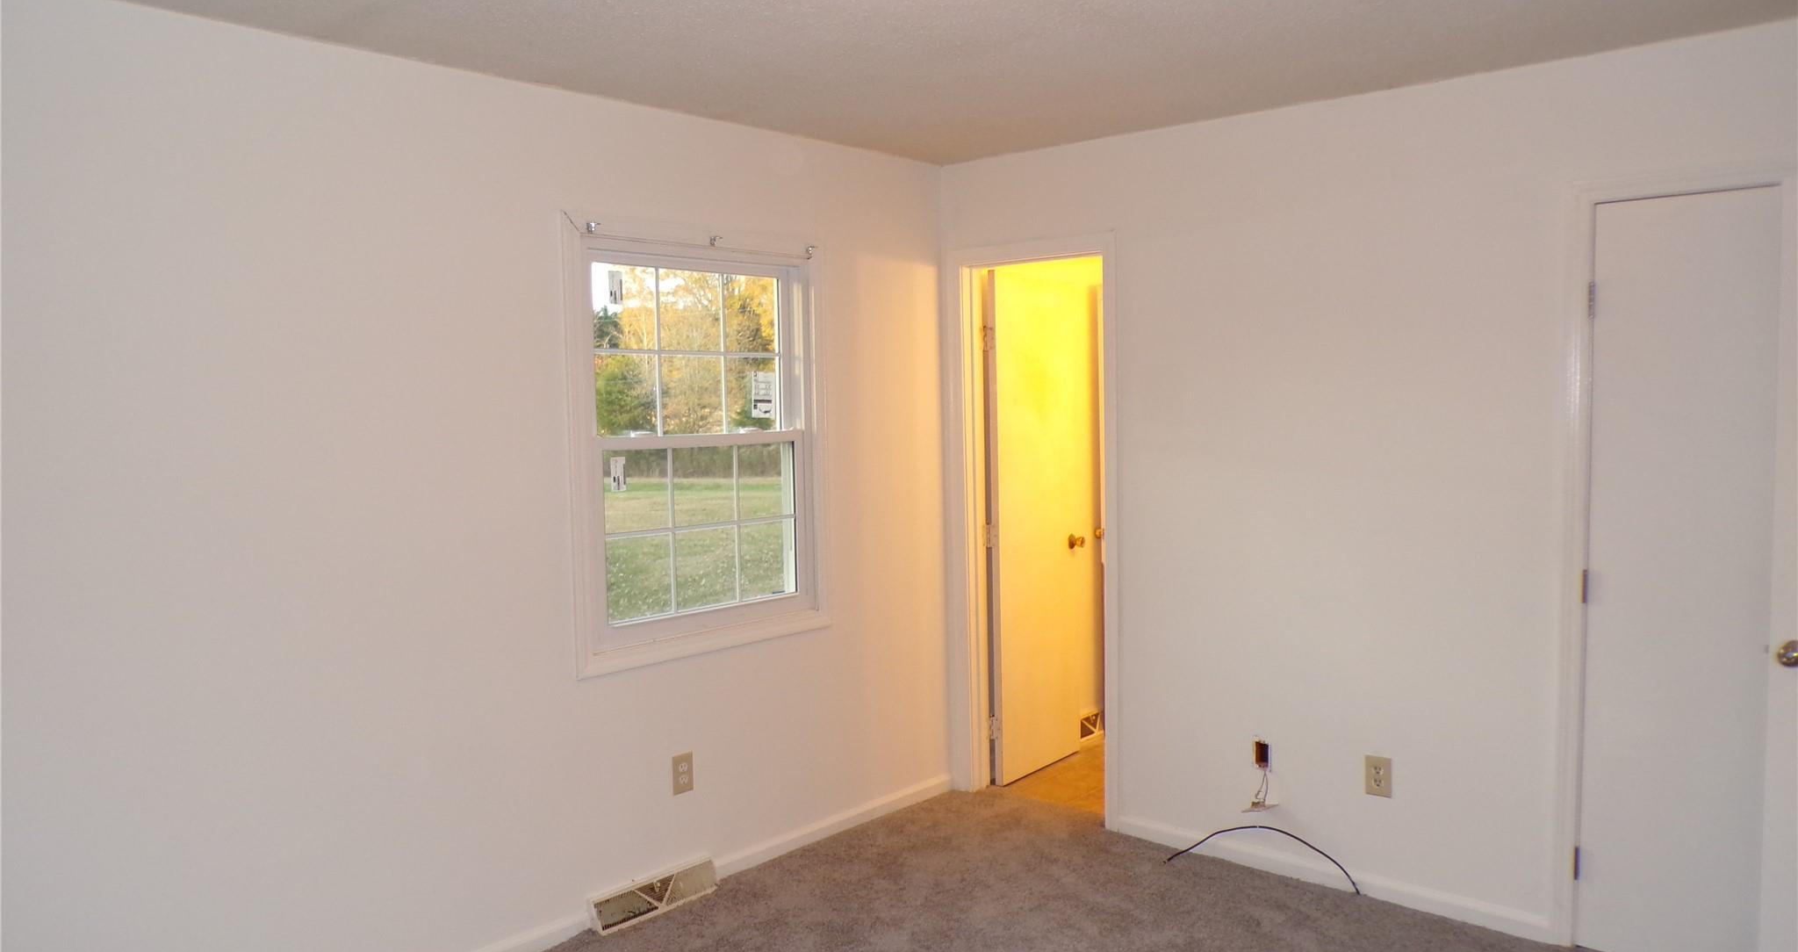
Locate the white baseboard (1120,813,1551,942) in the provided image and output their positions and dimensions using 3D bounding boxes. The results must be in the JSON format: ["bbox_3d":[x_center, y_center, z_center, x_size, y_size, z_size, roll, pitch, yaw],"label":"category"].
[{"bbox_3d":[1.302,1.254,3.958,1.395,0.064,0.016,2,5,41],"label":"white baseboard"}]

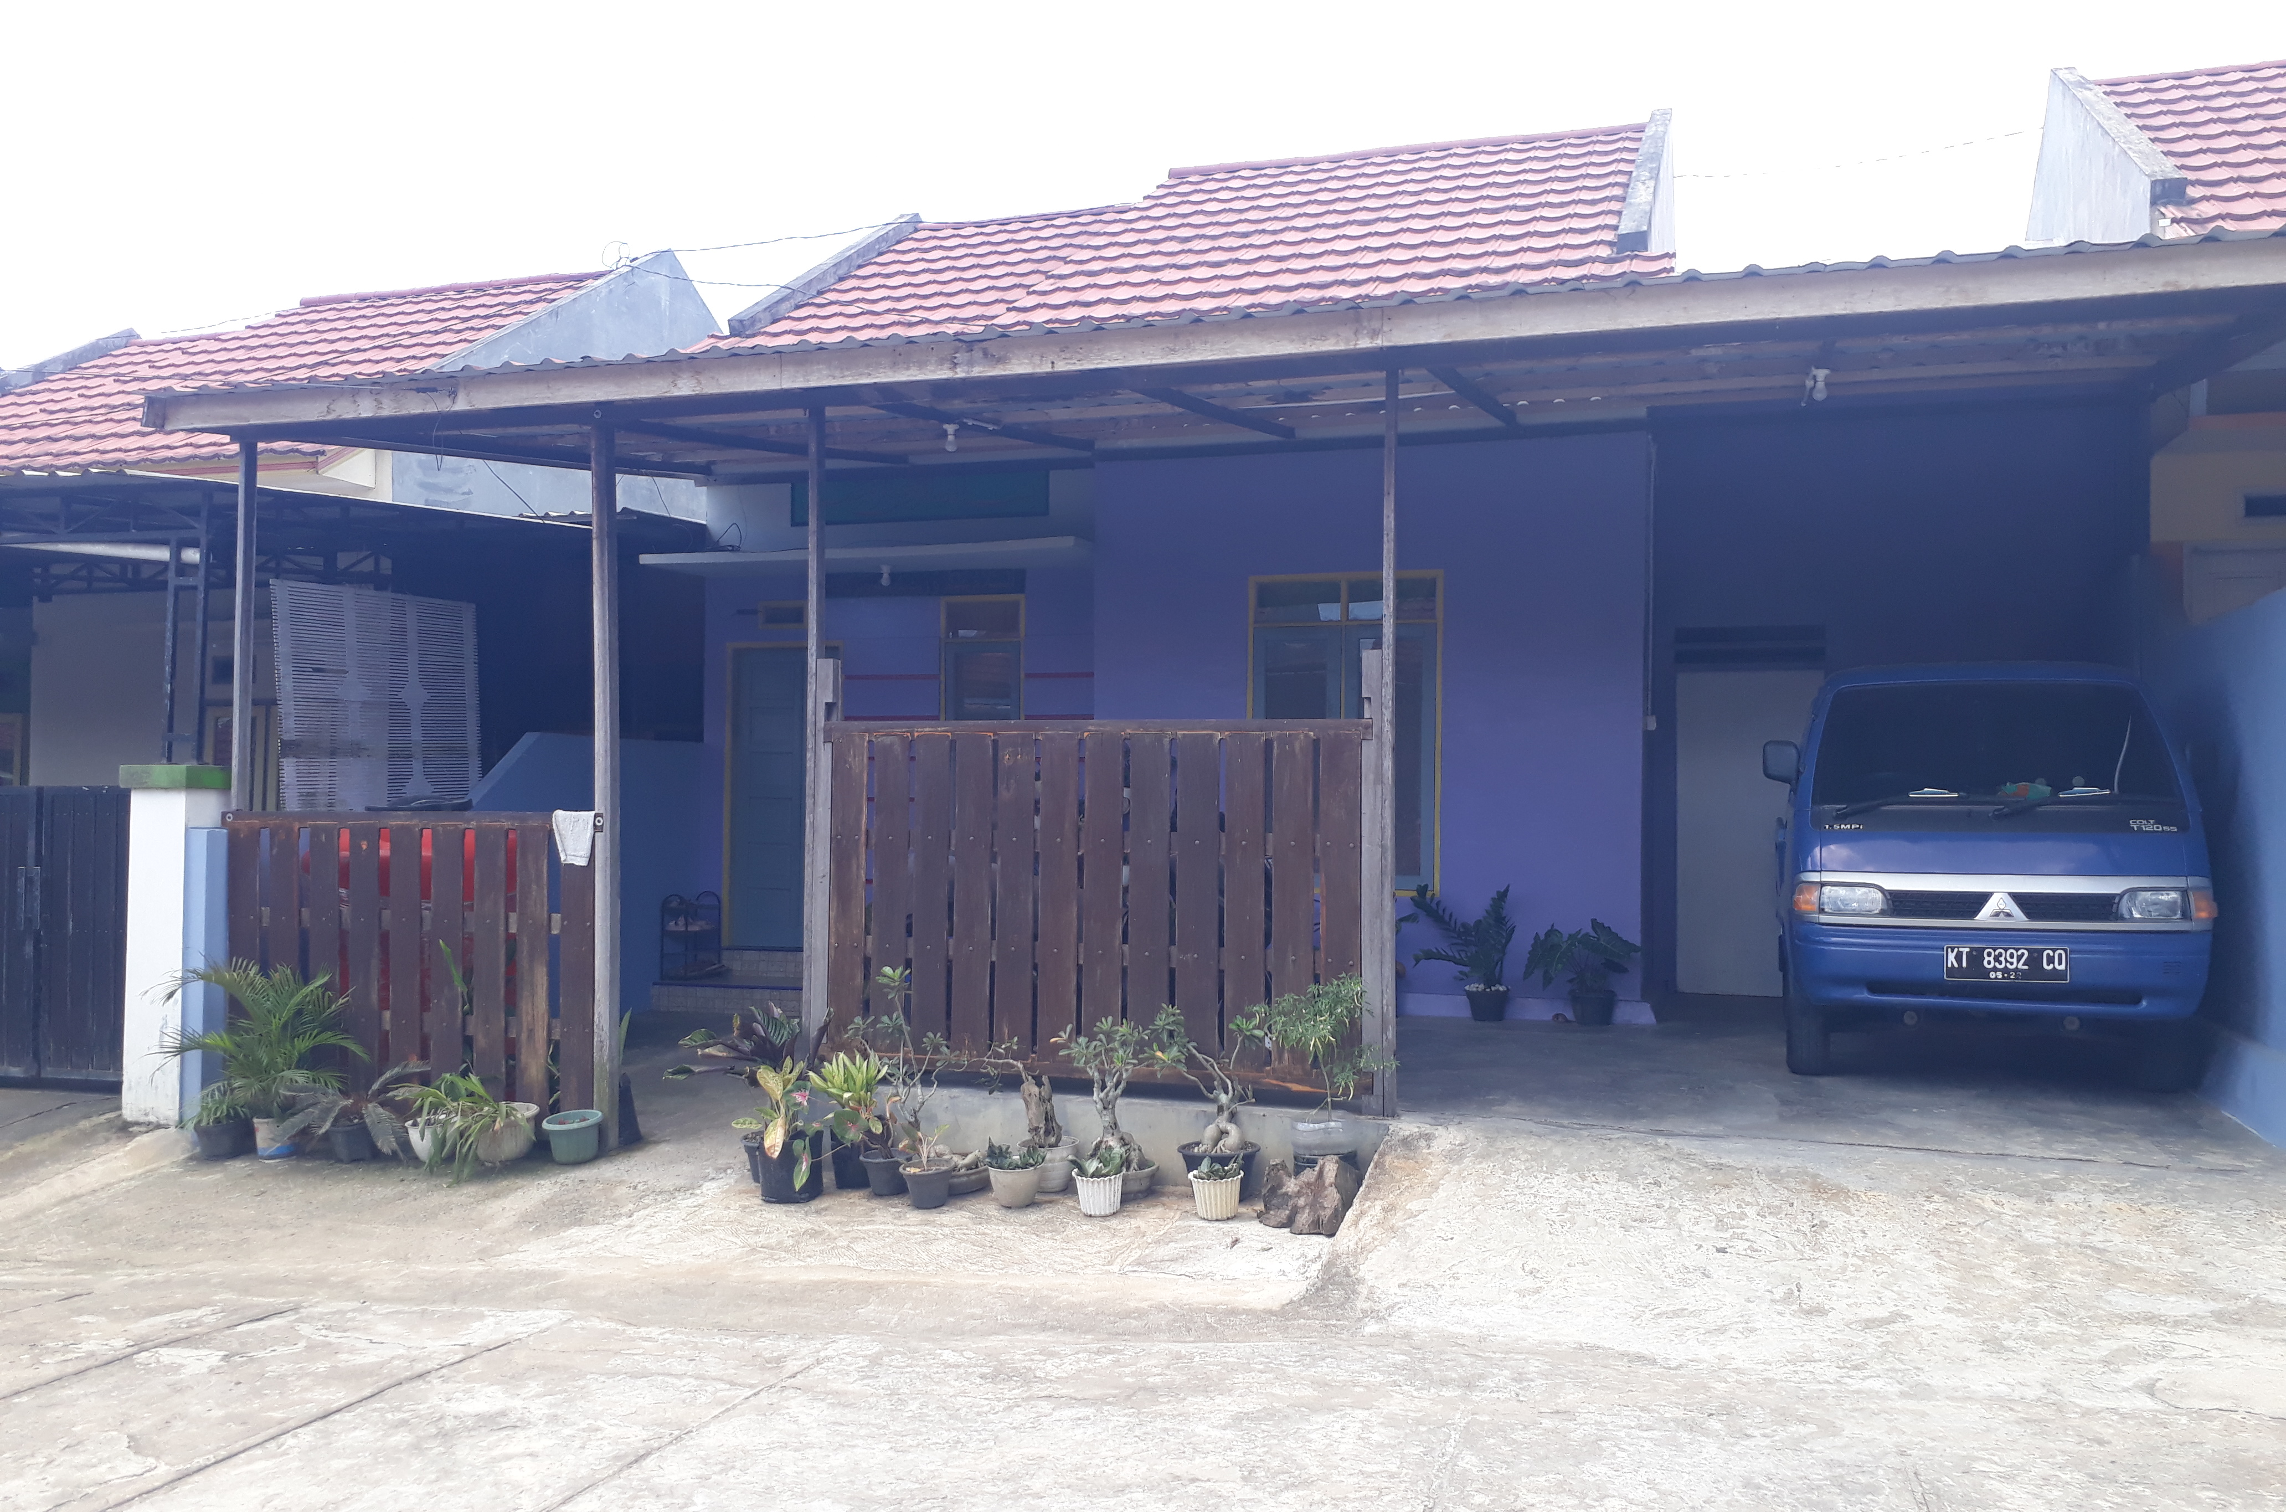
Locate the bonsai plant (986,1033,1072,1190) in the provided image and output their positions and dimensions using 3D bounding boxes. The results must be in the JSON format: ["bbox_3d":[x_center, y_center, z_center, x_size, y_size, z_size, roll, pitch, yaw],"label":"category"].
[{"bbox_3d":[-0.453,1.448,7.205,0.350,0.621,0.250,0,-2,17],"label":"bonsai plant"}]

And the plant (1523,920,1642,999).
[{"bbox_3d":[2.280,1.126,9.266,0.616,0.548,0.500,0,-1,18],"label":"plant"}]

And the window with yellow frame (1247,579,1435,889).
[{"bbox_3d":[1.114,-0.132,9.891,1.086,1.762,0.120,0,-1,18],"label":"window with yellow frame"}]

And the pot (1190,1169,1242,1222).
[{"bbox_3d":[0.280,1.682,6.834,0.190,0.173,0.190,0,-1,0],"label":"pot"}]

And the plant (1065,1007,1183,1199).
[{"bbox_3d":[-0.064,1.285,6.696,0.456,0.699,0.380,0,-1,18],"label":"plant"}]

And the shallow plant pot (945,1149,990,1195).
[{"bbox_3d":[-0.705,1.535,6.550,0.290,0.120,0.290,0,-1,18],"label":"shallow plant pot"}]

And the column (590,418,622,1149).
[{"bbox_3d":[-2.433,0.115,8.090,0.080,3.306,0.095,-1,-2,17],"label":"column"}]

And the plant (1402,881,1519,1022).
[{"bbox_3d":[1.688,1.040,9.425,0.588,0.716,0.500,0,-1,18],"label":"plant"}]

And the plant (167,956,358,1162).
[{"bbox_3d":[-3.671,1.260,7.443,0.820,0.813,0.740,0,-1,18],"label":"plant"}]

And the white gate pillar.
[{"bbox_3d":[-4.449,0.861,8.278,0.400,1.636,0.350,0,-1,18],"label":"white gate pillar"}]

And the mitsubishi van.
[{"bbox_3d":[3.858,0.511,8.575,1.620,1.779,3.620,0,-1,18],"label":"mitsubishi van"}]

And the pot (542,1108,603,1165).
[{"bbox_3d":[-2.357,1.573,7.367,0.236,0.190,0.236,1,-1,0],"label":"pot"}]

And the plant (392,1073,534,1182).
[{"bbox_3d":[-2.797,1.532,7.369,0.624,0.418,0.437,0,-1,18],"label":"plant"}]

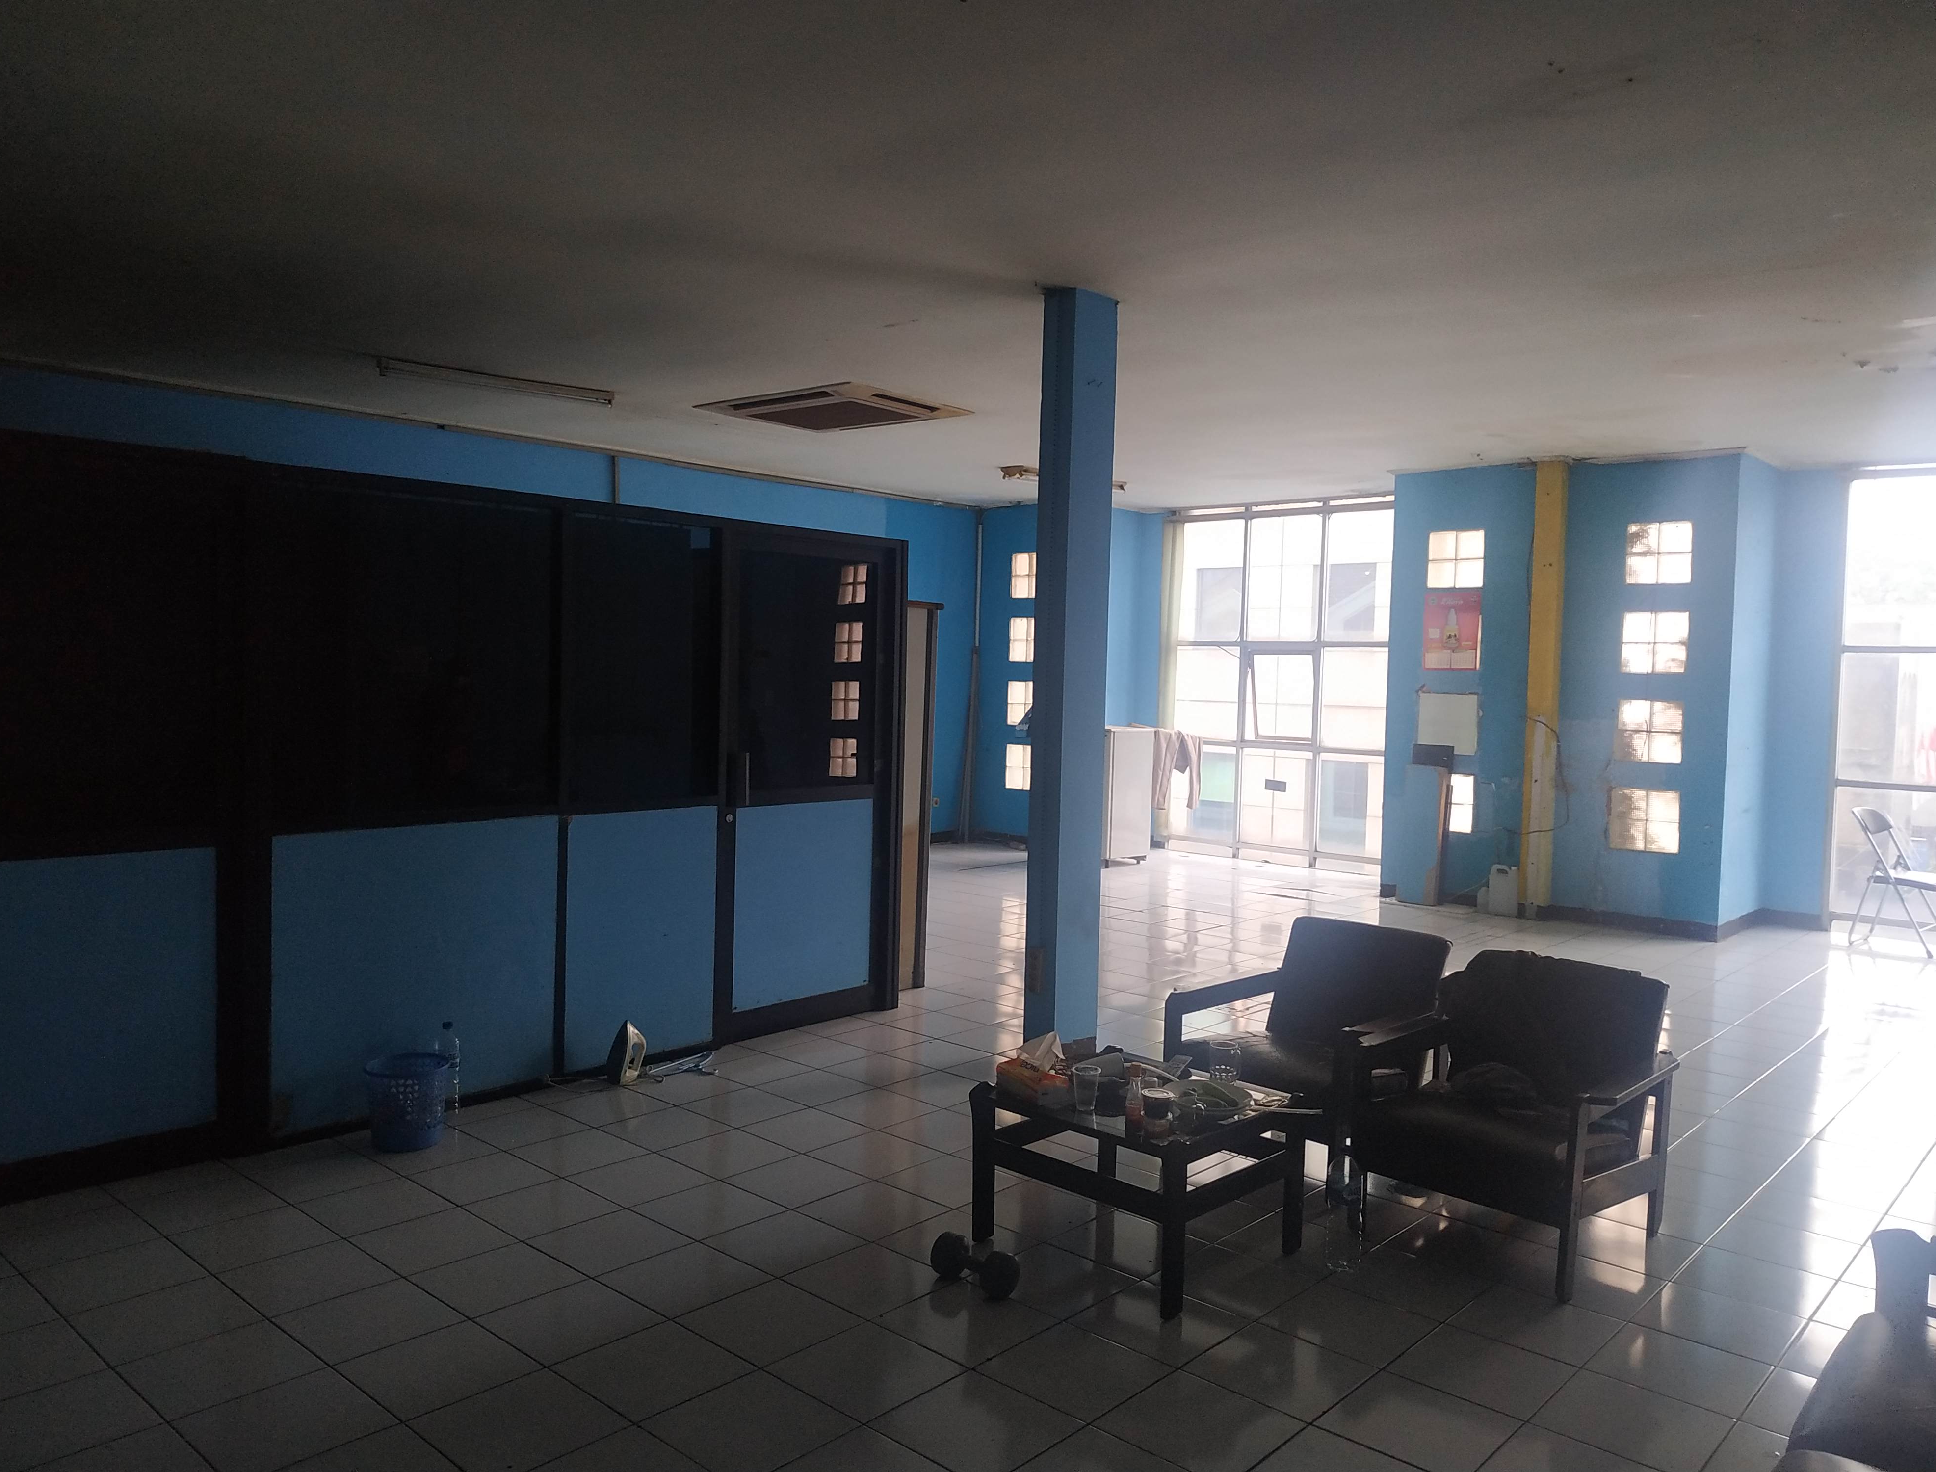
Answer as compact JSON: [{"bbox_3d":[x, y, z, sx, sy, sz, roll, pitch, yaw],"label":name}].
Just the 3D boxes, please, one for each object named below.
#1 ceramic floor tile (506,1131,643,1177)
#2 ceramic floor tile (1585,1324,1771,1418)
[{"bbox_3d":[-1.127,1.215,3.965,0.297,0.010,0.297,3,2,42],"label":"ceramic floor tile"},{"bbox_3d":[1.488,1.322,2.834,0.300,0.010,0.300,3,2,42],"label":"ceramic floor tile"}]

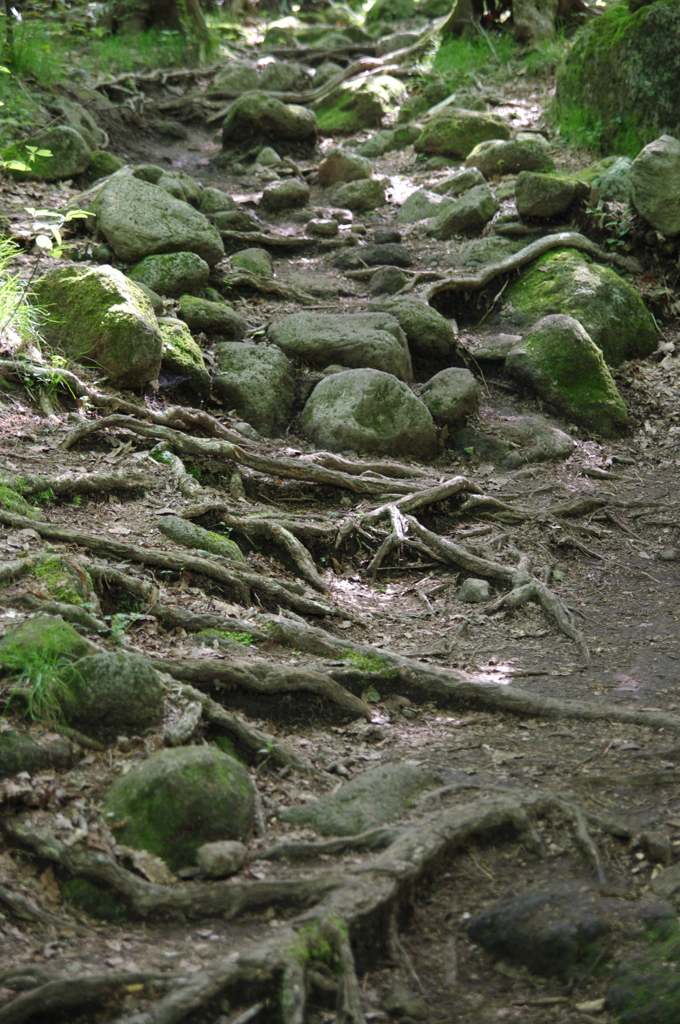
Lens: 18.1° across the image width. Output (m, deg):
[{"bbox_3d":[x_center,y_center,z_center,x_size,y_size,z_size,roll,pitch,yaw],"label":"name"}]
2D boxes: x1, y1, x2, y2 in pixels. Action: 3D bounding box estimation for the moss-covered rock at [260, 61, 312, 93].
[{"bbox_3d":[-0.344,-2.791,13.717,0.335,0.223,0.265,0,8,0],"label":"moss-covered rock"}]

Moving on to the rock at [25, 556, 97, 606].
[{"bbox_3d":[-0.627,0.154,4.800,0.150,0.105,0.140,0,7,0],"label":"rock"}]

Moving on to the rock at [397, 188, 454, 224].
[{"bbox_3d":[0.406,-1.431,10.000,0.280,0.165,0.250,0,7,0],"label":"rock"}]

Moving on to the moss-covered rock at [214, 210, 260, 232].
[{"bbox_3d":[-0.471,-1.307,9.600,0.220,0.110,0.190,0,7,0],"label":"moss-covered rock"}]

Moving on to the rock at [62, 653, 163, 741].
[{"bbox_3d":[-0.443,0.359,4.150,0.200,0.165,0.190,0,7,0],"label":"rock"}]

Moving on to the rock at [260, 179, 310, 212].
[{"bbox_3d":[-0.297,-1.723,11.600,0.272,0.184,0.230,0,9,0],"label":"rock"}]

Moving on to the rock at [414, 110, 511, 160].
[{"bbox_3d":[0.684,-2.097,11.900,0.530,0.270,0.420,0,7,0],"label":"rock"}]

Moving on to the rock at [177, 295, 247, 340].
[{"bbox_3d":[-0.577,-0.876,9.600,0.320,0.199,0.250,0,9,0],"label":"rock"}]

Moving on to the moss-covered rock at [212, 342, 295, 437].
[{"bbox_3d":[-0.258,-0.365,6.350,0.240,0.270,0.260,0,7,0],"label":"moss-covered rock"}]

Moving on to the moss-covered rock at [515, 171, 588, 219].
[{"bbox_3d":[1.142,-1.714,11.500,0.399,0.258,0.320,0,9,0],"label":"moss-covered rock"}]

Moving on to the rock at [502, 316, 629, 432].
[{"bbox_3d":[0.689,-0.416,6.450,0.360,0.340,0.360,-3,10,-15],"label":"rock"}]

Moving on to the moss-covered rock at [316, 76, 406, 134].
[{"bbox_3d":[0.129,-2.440,12.791,0.540,0.339,0.426,0,8,0],"label":"moss-covered rock"}]

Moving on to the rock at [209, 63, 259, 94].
[{"bbox_3d":[-0.668,-2.747,13.500,0.317,0.171,0.253,0,11,0],"label":"rock"}]

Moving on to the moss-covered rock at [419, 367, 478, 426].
[{"bbox_3d":[0.332,-0.350,6.450,0.179,0.157,0.170,0,11,0],"label":"moss-covered rock"}]

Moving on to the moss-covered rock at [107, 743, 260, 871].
[{"bbox_3d":[-0.284,0.527,3.800,0.268,0.200,0.235,0,11,0],"label":"moss-covered rock"}]

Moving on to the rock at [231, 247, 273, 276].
[{"bbox_3d":[-0.412,-1.165,9.908,0.195,0.138,0.174,0,8,0],"label":"rock"}]

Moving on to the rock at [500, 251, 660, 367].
[{"bbox_3d":[0.830,-0.699,7.350,0.520,0.410,0.450,0,7,0],"label":"rock"}]

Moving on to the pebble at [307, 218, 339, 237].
[{"bbox_3d":[-0.076,-1.228,9.200,0.138,0.073,0.104,0,11,0],"label":"pebble"}]

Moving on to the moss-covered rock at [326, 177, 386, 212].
[{"bbox_3d":[0.085,-1.641,11.014,0.310,0.185,0.230,0,8,0],"label":"moss-covered rock"}]

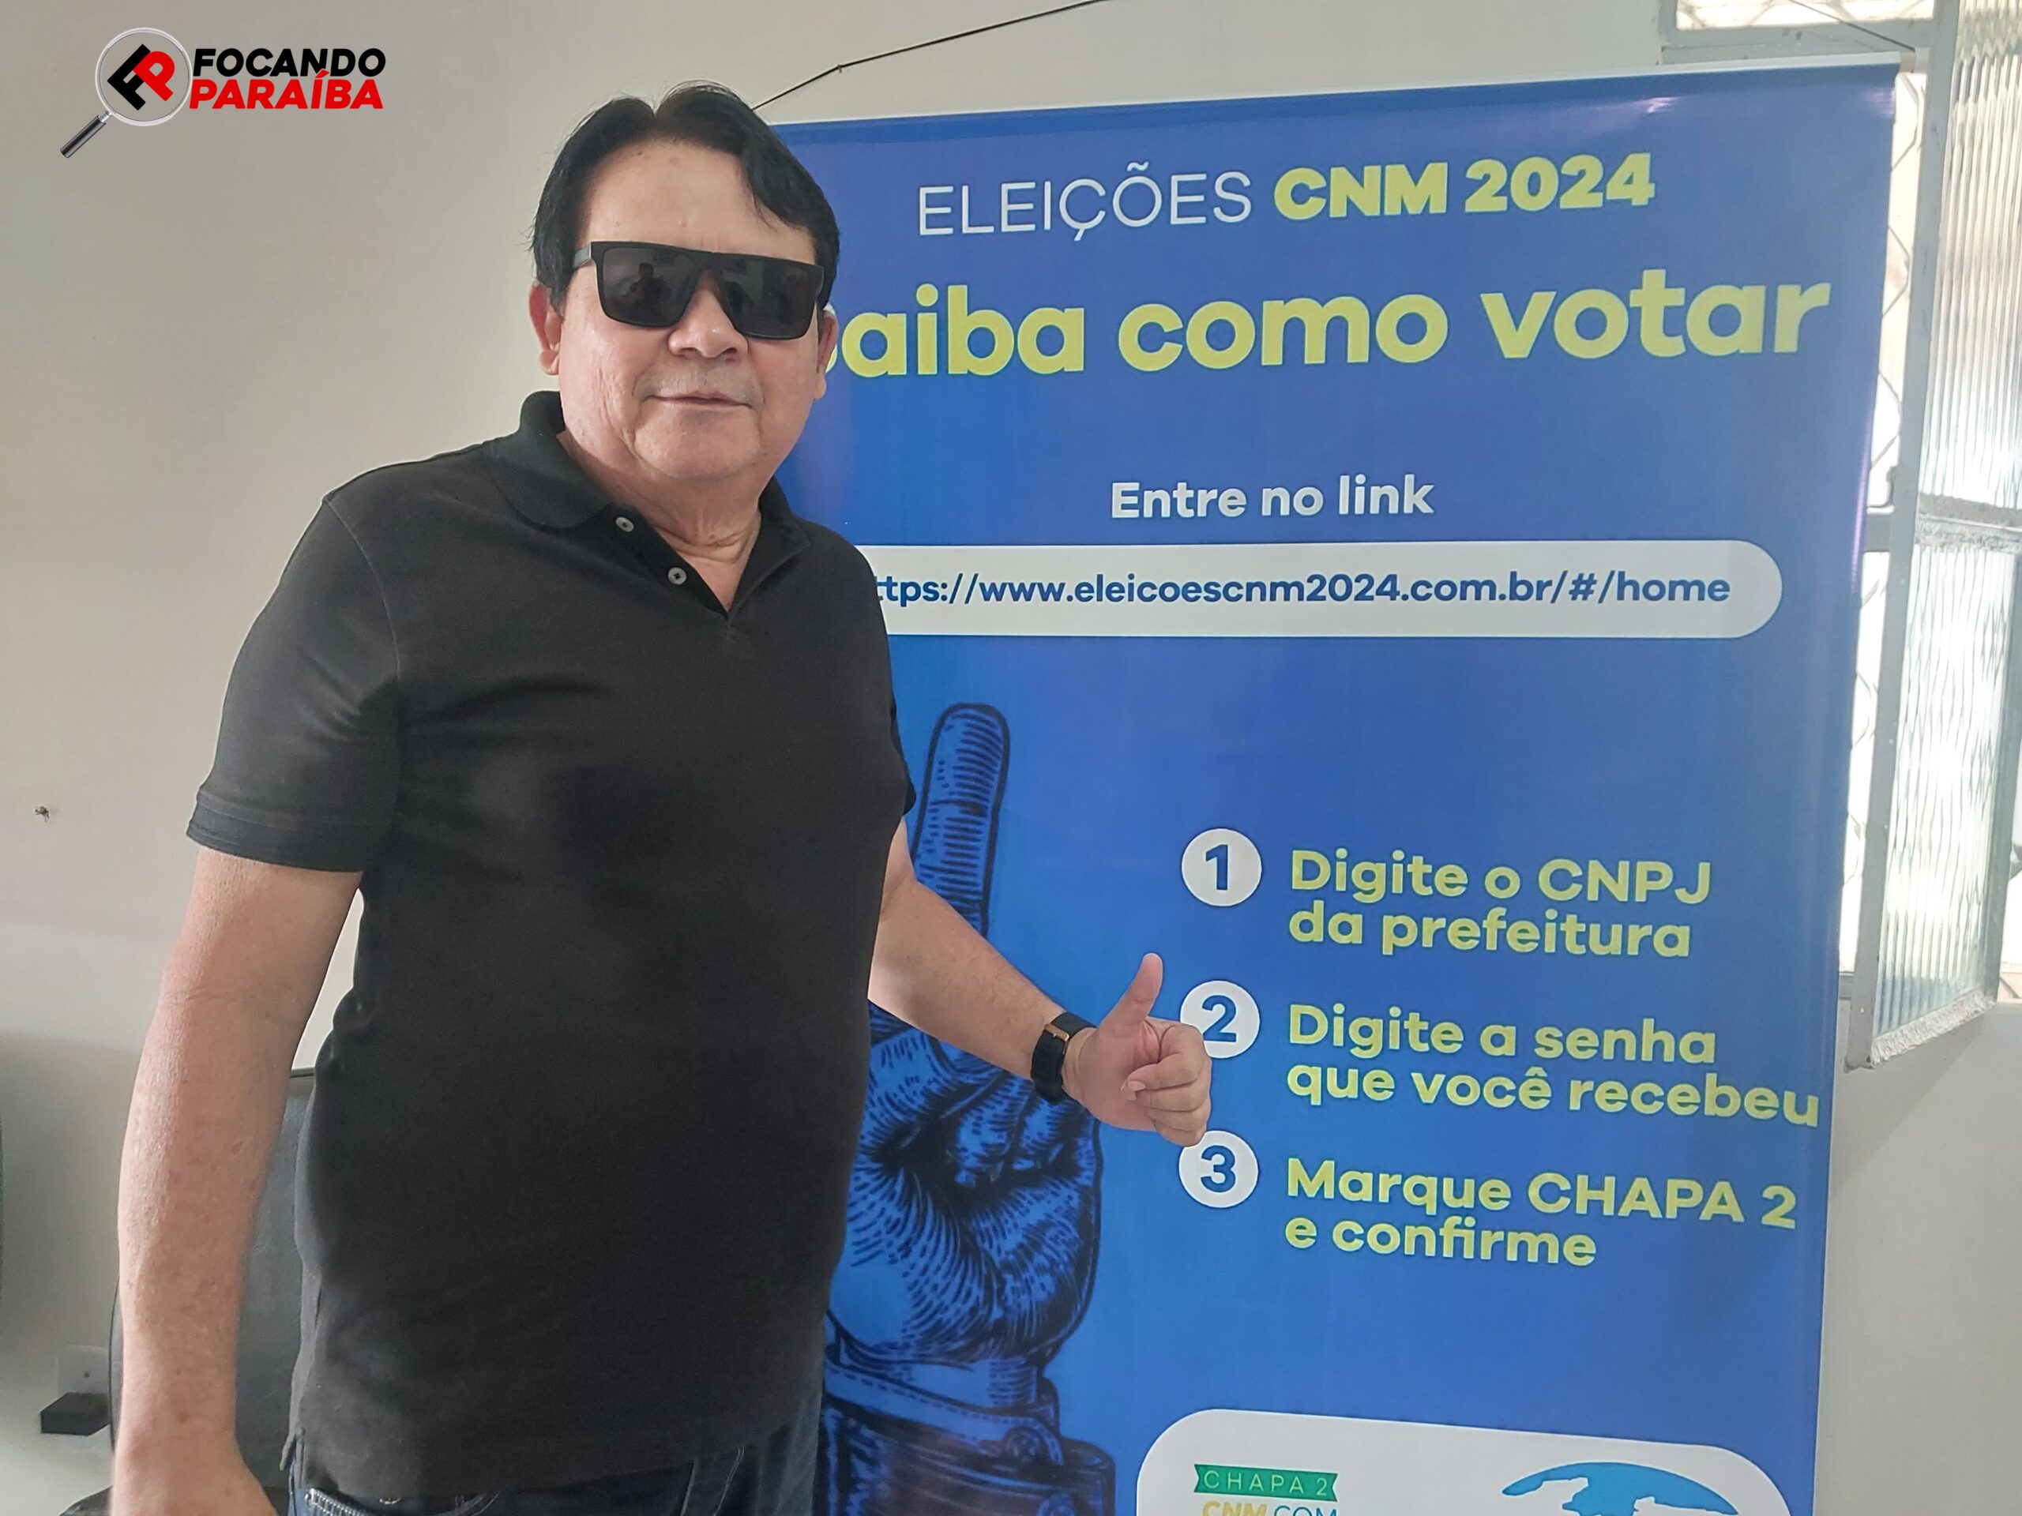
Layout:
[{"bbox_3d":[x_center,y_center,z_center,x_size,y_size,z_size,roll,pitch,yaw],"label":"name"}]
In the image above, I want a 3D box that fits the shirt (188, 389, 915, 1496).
[{"bbox_3d":[-0.269,0.091,1.178,0.530,0.690,0.340,0,5,-35],"label":"shirt"}]

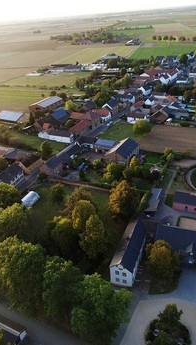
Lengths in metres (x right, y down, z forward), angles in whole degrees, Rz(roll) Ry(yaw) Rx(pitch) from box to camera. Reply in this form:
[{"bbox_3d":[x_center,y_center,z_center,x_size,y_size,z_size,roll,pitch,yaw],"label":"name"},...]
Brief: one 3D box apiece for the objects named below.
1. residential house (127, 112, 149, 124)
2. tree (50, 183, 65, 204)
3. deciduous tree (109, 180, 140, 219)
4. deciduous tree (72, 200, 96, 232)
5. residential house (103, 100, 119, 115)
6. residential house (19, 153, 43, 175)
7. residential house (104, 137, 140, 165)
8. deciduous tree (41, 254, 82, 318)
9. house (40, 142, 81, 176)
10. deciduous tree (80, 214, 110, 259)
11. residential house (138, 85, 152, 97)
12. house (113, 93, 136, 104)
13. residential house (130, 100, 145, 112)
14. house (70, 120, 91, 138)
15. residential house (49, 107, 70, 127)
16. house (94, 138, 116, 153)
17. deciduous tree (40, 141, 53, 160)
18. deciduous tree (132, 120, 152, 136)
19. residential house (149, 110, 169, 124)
[{"bbox_3d":[28.660,-39.841,212.487,14.000,6.000,8.000,8,31,23],"label":"residential house"},{"bbox_3d":[-18.396,9.683,132.155,6.400,10.800,6.400,-5,28,0],"label":"tree"},{"bbox_3d":[9.969,11.141,109.779,11.900,16.400,11.900,-5,28,0],"label":"deciduous tree"},{"bbox_3d":[-4.452,17.238,100.715,8.000,16.500,8.000,-5,28,0],"label":"deciduous tree"},{"bbox_3d":[11.214,-55.844,250.904,9.260,8.630,11.710,13,33,31],"label":"residential house"},{"bbox_3d":[-35.082,-3.961,149.210,8.000,8.800,11.000,9,32,24],"label":"residential house"},{"bbox_3d":[14.588,-12.430,169.494,13.670,9.010,19.230,10,32,26],"label":"residential house"},{"bbox_3d":[-9.894,31.960,79.735,11.500,20.000,11.500,-5,28,0],"label":"deciduous tree"},{"bbox_3d":[-20.602,-8.704,170.146,9.510,7.440,29.870,10,32,27],"label":"house"},{"bbox_3d":[-0.643,21.180,91.927,9.200,17.400,9.200,-5,28,0],"label":"deciduous tree"},{"bbox_3d":[48.055,-83.783,296.834,8.090,8.310,13.830,17,36,36],"label":"residential house"},{"bbox_3d":[22.877,-65.823,258.447,18.500,8.000,10.000,10,32,26],"label":"house"},{"bbox_3d":[31.429,-52.574,232.936,7.500,7.500,12.000,11,32,27],"label":"residential house"},{"bbox_3d":[-12.206,-29.187,194.695,7.200,5.600,17.500,10,32,25],"label":"house"},{"bbox_3d":[-31.427,-44.148,234.783,12.600,10.140,16.850,9,31,24],"label":"residential house"},{"bbox_3d":[4.537,-16.738,174.807,11.500,6.000,7.300,11,33,28],"label":"house"},{"bbox_3d":[-29.082,-12.181,166.424,6.800,11.700,6.800,-5,29,0],"label":"deciduous tree"},{"bbox_3d":[27.968,-27.121,183.941,12.400,10.100,12.400,-5,28,0],"label":"deciduous tree"},{"bbox_3d":[44.610,-41.128,208.960,12.500,9.000,9.500,8,32,23],"label":"residential house"}]

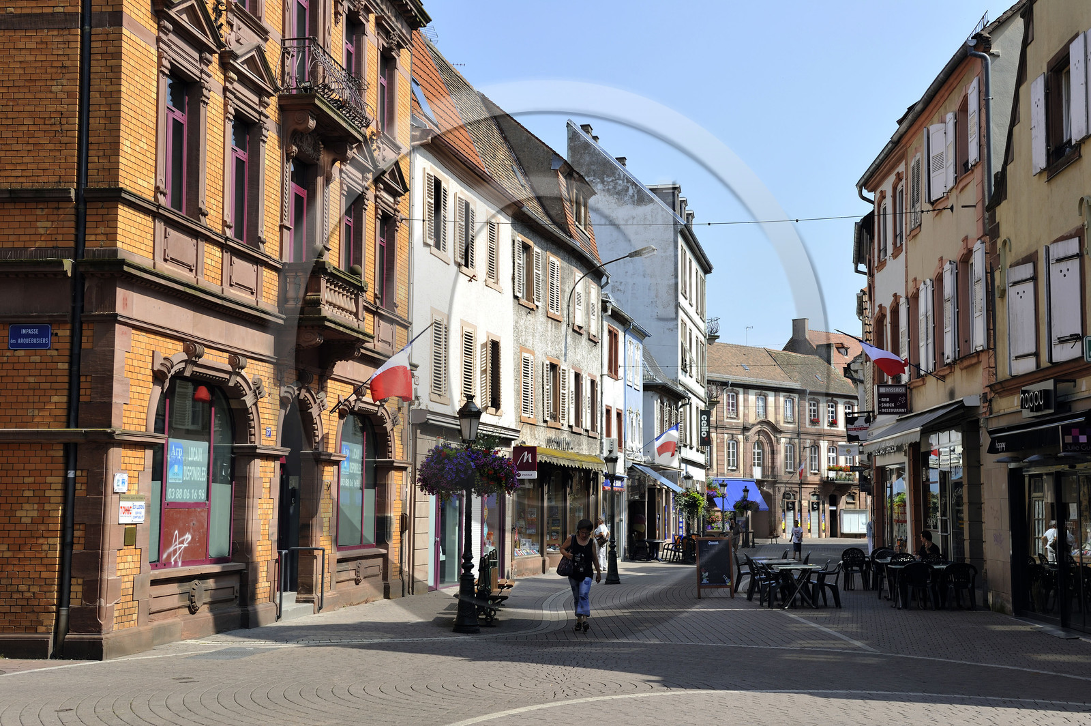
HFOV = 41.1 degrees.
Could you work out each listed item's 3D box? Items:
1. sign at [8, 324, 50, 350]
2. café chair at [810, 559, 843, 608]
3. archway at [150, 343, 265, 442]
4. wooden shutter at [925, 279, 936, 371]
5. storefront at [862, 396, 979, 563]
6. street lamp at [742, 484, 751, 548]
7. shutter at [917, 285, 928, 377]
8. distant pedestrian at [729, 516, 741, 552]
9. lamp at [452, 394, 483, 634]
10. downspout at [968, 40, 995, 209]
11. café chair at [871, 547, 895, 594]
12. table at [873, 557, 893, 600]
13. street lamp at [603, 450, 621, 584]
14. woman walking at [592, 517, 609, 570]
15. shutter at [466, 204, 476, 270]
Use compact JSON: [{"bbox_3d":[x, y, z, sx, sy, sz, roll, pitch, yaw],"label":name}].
[{"bbox_3d":[-6.020,-0.306,16.980,0.500,0.300,0.020,0,-5,4],"label":"sign"},{"bbox_3d":[5.064,3.978,26.192,0.560,0.830,0.560,0,-6,5],"label":"café chair"},{"bbox_3d":[-4.659,0.460,20.130,0.480,1.250,3.950,-1,-6,10],"label":"archway"},{"bbox_3d":[8.156,-0.795,30.800,0.060,1.950,0.550,0,-6,2],"label":"wooden shutter"},{"bbox_3d":[7.226,2.732,28.202,1.200,3.620,6.200,0,-6,2],"label":"storefront"},{"bbox_3d":[10.571,8.087,76.666,0.420,3.298,0.420,0,-6,0],"label":"street lamp"},{"bbox_3d":[7.690,-0.689,29.631,0.070,1.870,0.630,-1,-6,7],"label":"shutter"},{"bbox_3d":[9.200,8.324,70.394,0.550,1.700,0.450,-1,-6,12],"label":"distant pedestrian"},{"bbox_3d":[-1.106,2.153,20.942,0.400,3.394,0.400,0,-6,0],"label":"lamp"},{"bbox_3d":[7.526,-4.150,25.105,0.420,2.900,0.150,0,-6,2],"label":"downspout"},{"bbox_3d":[7.421,4.544,31.945,0.560,0.900,0.560,0,-6,3],"label":"café chair"},{"bbox_3d":[7.085,4.374,29.297,0.760,0.740,0.760,0,-5,3],"label":"table"},{"bbox_3d":[1.699,3.895,36.880,0.400,3.351,0.400,0,-6,0],"label":"street lamp"},{"bbox_3d":[1.752,5.658,45.600,0.450,1.700,0.520,-3,-6,30],"label":"woman walking"},{"bbox_3d":[-1.789,-3.056,35.682,0.050,1.570,0.540,-1,-6,13],"label":"shutter"}]

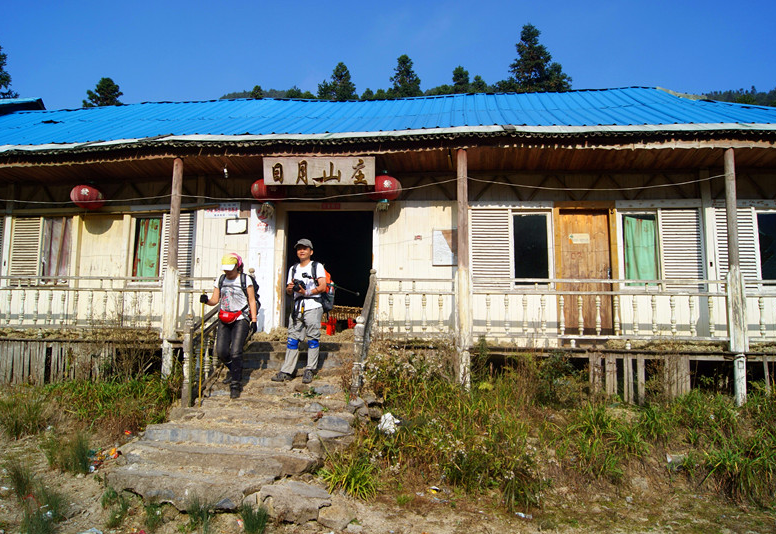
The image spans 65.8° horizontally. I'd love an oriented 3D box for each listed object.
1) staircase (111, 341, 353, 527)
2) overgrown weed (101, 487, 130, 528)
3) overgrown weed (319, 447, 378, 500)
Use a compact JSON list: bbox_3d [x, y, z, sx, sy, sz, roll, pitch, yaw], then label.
[{"bbox_3d":[-1.243,1.615,6.631,2.200,1.500,2.900,0,-7,5],"label":"staircase"},{"bbox_3d":[-2.327,2.053,5.125,0.220,0.310,0.220,0,-7,3],"label":"overgrown weed"},{"bbox_3d":[-0.362,1.890,5.495,0.550,0.450,0.500,0,-7,3],"label":"overgrown weed"}]

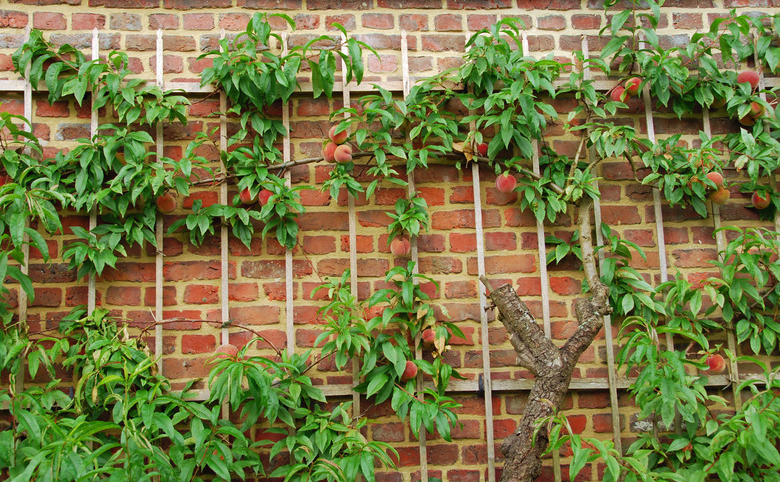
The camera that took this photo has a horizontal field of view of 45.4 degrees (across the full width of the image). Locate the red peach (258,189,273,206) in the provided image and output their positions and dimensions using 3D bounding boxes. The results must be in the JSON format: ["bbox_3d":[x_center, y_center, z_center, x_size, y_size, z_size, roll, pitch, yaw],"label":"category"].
[{"bbox_3d":[-0.376,-0.132,2.843,0.054,0.055,0.054,-2,-10,-5],"label":"red peach"}]

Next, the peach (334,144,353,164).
[{"bbox_3d":[-0.142,-0.269,2.898,0.057,0.059,0.057,-1,-11,-6],"label":"peach"}]

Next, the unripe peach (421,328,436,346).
[{"bbox_3d":[0.120,0.294,2.845,0.050,0.051,0.050,-1,-11,-6],"label":"unripe peach"}]

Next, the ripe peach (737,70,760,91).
[{"bbox_3d":[1.169,-0.522,3.043,0.072,0.065,0.072,-1,-11,-6],"label":"ripe peach"}]

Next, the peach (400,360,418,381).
[{"bbox_3d":[0.056,0.390,2.799,0.058,0.058,0.058,-1,-11,-6],"label":"peach"}]

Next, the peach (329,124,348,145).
[{"bbox_3d":[-0.158,-0.328,2.876,0.059,0.060,0.059,-2,-10,-5],"label":"peach"}]

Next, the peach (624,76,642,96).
[{"bbox_3d":[0.785,-0.498,3.004,0.058,0.060,0.058,-2,-10,-5],"label":"peach"}]

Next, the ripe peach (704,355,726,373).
[{"bbox_3d":[1.018,0.383,2.913,0.064,0.058,0.064,-1,-11,-6],"label":"ripe peach"}]

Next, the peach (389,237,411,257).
[{"bbox_3d":[0.033,0.018,2.857,0.061,0.061,0.061,-2,-10,-5],"label":"peach"}]

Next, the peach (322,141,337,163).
[{"bbox_3d":[-0.177,-0.273,2.865,0.060,0.064,0.060,-2,-10,-5],"label":"peach"}]

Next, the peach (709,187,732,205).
[{"bbox_3d":[1.062,-0.147,3.000,0.065,0.059,0.065,-1,-11,-6],"label":"peach"}]

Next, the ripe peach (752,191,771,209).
[{"bbox_3d":[1.182,-0.130,2.967,0.057,0.059,0.057,-2,-10,-5],"label":"ripe peach"}]

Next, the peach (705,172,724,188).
[{"bbox_3d":[1.042,-0.193,2.997,0.060,0.058,0.060,-1,-11,-6],"label":"peach"}]

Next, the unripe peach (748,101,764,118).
[{"bbox_3d":[1.204,-0.430,3.059,0.056,0.057,0.056,-1,-11,-6],"label":"unripe peach"}]

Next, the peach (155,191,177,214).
[{"bbox_3d":[-0.679,-0.115,2.836,0.057,0.061,0.057,-2,-10,-5],"label":"peach"}]

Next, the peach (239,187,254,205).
[{"bbox_3d":[-0.430,-0.140,2.835,0.056,0.056,0.056,-1,-11,-6],"label":"peach"}]

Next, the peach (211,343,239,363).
[{"bbox_3d":[-0.474,0.331,2.719,0.066,0.060,0.066,-1,-11,-6],"label":"peach"}]

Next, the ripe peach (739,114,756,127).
[{"bbox_3d":[1.163,-0.401,3.026,0.059,0.059,0.059,-2,-10,-5],"label":"ripe peach"}]

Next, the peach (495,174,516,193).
[{"bbox_3d":[0.361,-0.180,2.911,0.064,0.059,0.064,-2,-10,-5],"label":"peach"}]

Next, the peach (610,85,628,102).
[{"bbox_3d":[0.741,-0.469,2.995,0.060,0.058,0.060,-2,-10,-5],"label":"peach"}]

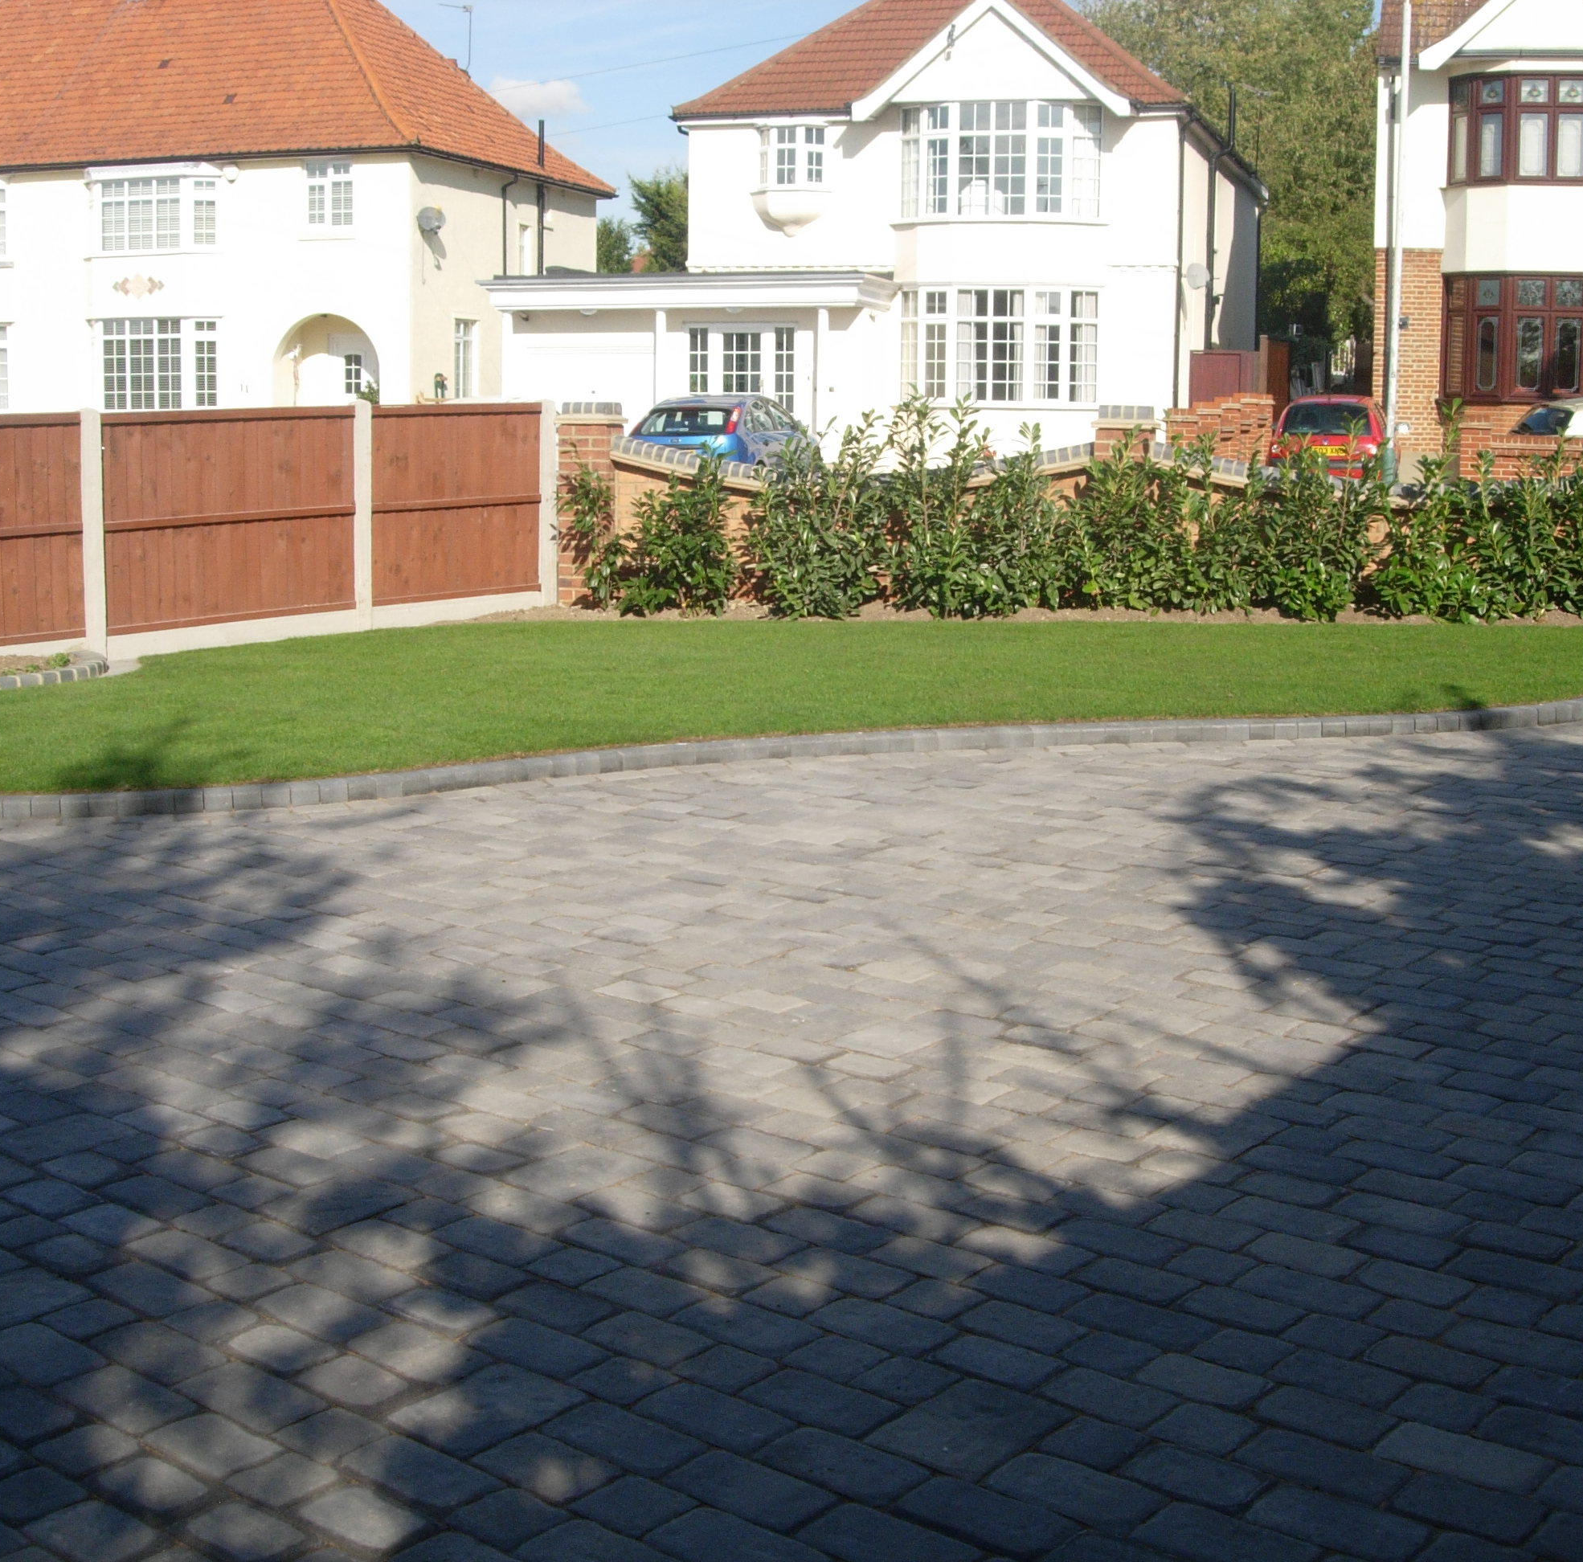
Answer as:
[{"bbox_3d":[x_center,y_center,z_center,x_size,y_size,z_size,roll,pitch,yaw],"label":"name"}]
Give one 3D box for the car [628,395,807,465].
[{"bbox_3d":[-0.830,-4.360,30.400,1.740,1.450,4.170,3,9,17],"label":"car"}]

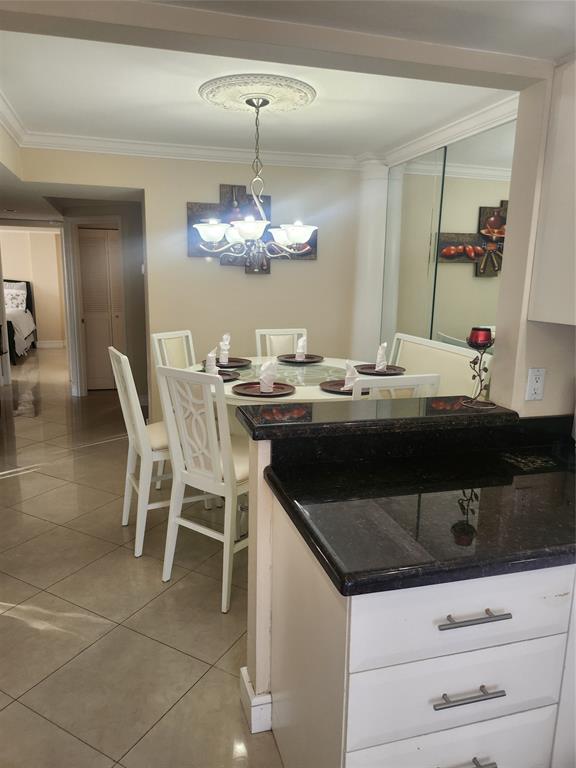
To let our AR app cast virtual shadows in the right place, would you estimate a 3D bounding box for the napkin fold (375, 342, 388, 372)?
[{"bbox_3d":[0.594,-0.170,3.336,0.068,0.182,0.072,-1,11,-10],"label":"napkin fold"}]

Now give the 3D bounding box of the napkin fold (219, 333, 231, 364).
[{"bbox_3d":[-0.416,-0.233,3.500,0.070,0.198,0.073,8,13,29],"label":"napkin fold"}]

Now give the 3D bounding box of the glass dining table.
[{"bbox_3d":[0.013,0.384,3.447,1.450,0.915,1.450,-2,12,-15],"label":"glass dining table"}]

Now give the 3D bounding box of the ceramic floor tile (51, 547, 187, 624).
[{"bbox_3d":[-0.827,0.978,2.641,0.495,0.010,0.495,7,13,28],"label":"ceramic floor tile"}]

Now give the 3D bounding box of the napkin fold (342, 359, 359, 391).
[{"bbox_3d":[0.329,-0.052,2.775,0.088,0.160,0.075,-5,13,-30],"label":"napkin fold"}]

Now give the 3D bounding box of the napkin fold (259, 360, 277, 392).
[{"bbox_3d":[-0.102,-0.043,2.684,0.076,0.160,0.072,4,12,15],"label":"napkin fold"}]

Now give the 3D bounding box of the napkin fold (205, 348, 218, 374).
[{"bbox_3d":[-0.441,-0.141,3.107,0.070,0.172,0.073,-2,12,-15],"label":"napkin fold"}]

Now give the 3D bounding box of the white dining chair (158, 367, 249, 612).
[{"bbox_3d":[-0.291,0.444,2.651,0.445,1.095,0.575,9,14,35],"label":"white dining chair"}]

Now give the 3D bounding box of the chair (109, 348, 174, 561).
[{"bbox_3d":[-0.677,0.349,3.098,0.575,1.095,0.445,-5,13,-28],"label":"chair"}]

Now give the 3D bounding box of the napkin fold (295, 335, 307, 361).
[{"bbox_3d":[0.089,-0.273,3.925,0.075,0.170,0.075,-2,12,-15],"label":"napkin fold"}]

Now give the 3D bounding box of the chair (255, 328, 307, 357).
[{"bbox_3d":[-0.020,0.153,4.060,0.450,1.085,0.570,0,11,-9],"label":"chair"}]

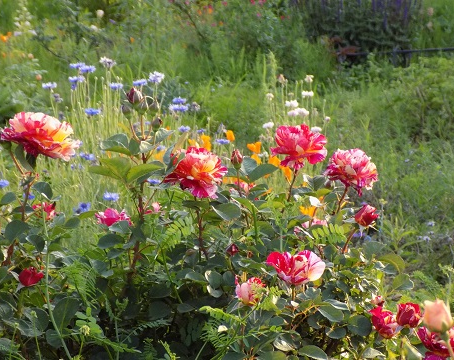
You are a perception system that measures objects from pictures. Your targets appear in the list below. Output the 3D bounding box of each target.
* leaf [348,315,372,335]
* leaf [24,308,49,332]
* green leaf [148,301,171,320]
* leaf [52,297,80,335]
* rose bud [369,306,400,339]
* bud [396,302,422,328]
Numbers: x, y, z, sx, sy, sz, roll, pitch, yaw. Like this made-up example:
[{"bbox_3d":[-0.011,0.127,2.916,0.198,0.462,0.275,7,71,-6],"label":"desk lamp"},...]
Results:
[{"bbox_3d":[0.183,0.201,2.530,0.034,0.029,0.008,12,-23,5],"label":"leaf"},{"bbox_3d":[-0.260,0.192,2.500,0.034,0.031,0.022,0,11,0],"label":"leaf"},{"bbox_3d":[-0.096,0.185,2.600,0.035,0.008,0.028,-25,63,-14],"label":"green leaf"},{"bbox_3d":[-0.212,0.178,2.400,0.035,0.048,0.016,0,12,0],"label":"leaf"},{"bbox_3d":[0.211,0.191,2.450,0.036,0.041,0.036,-18,12,0],"label":"rose bud"},{"bbox_3d":[0.243,0.181,2.450,0.034,0.034,0.034,0,11,0],"label":"bud"}]

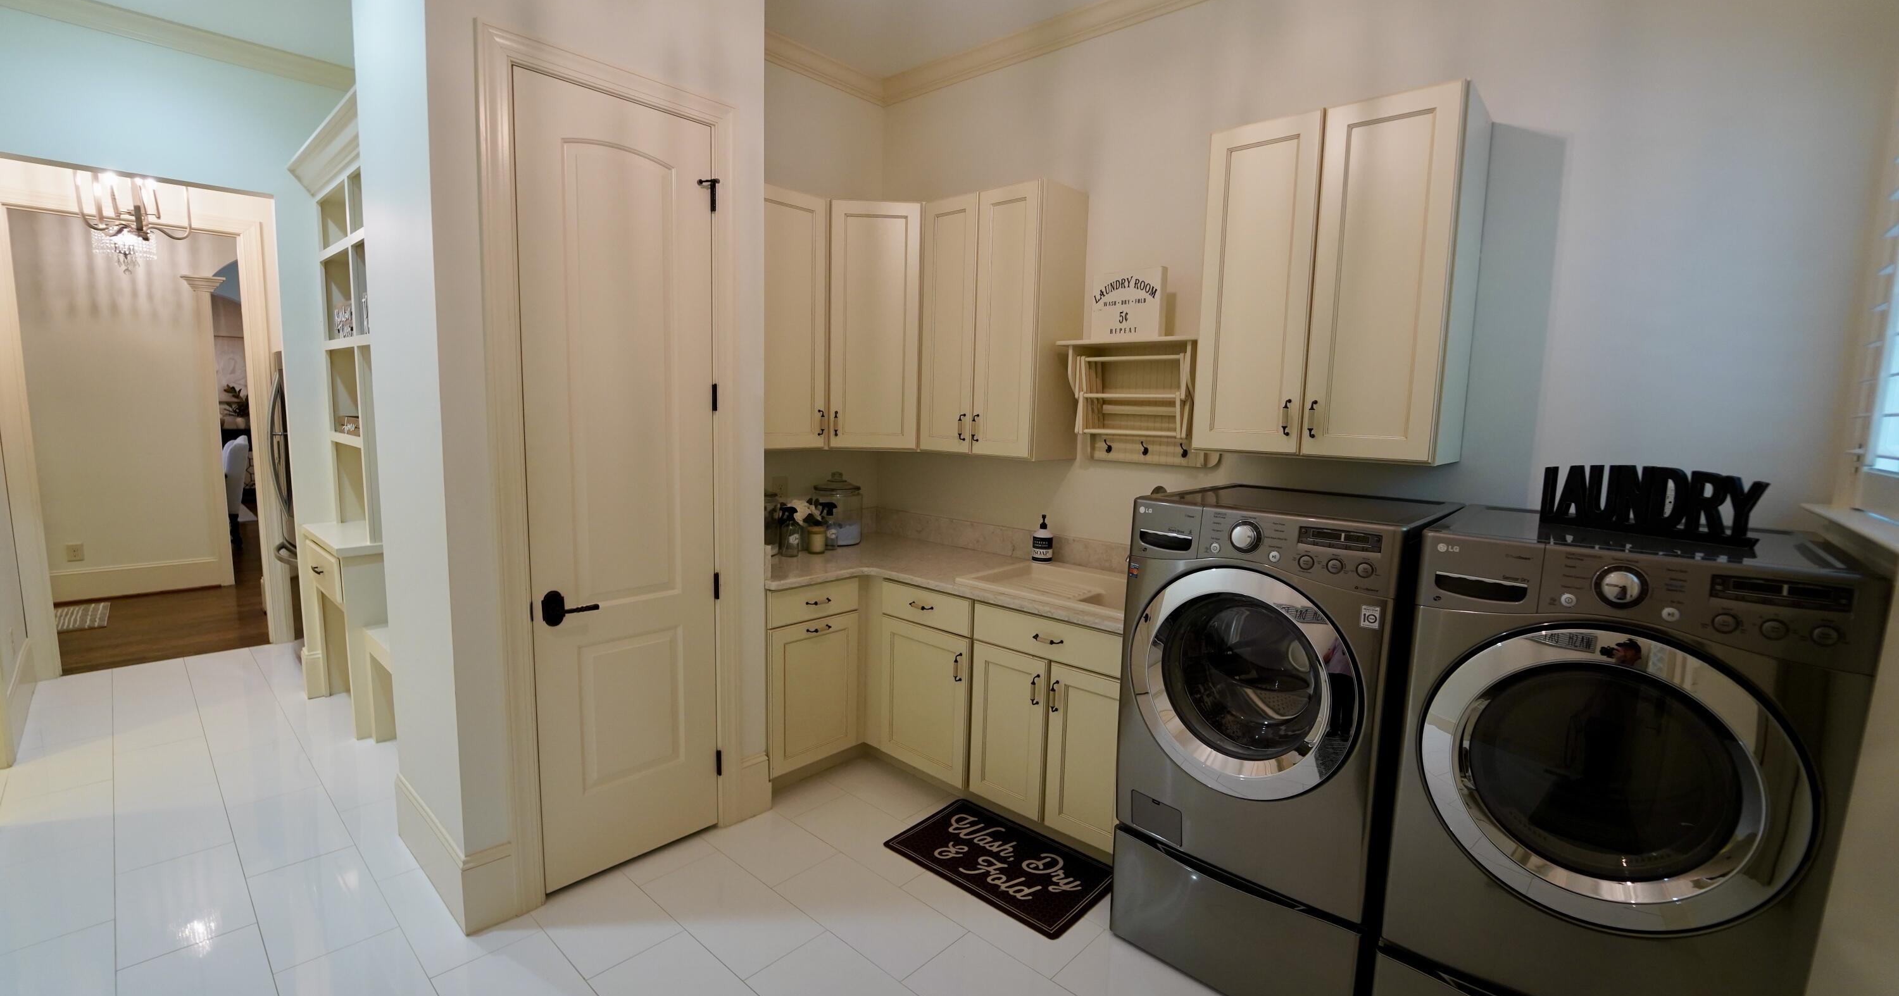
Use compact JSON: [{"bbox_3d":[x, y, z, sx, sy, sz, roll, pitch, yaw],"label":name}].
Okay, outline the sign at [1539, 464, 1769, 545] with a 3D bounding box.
[{"bbox_3d":[1.609,0.011,1.723,0.065,0.148,0.385,-2,7,-31],"label":"sign"}]

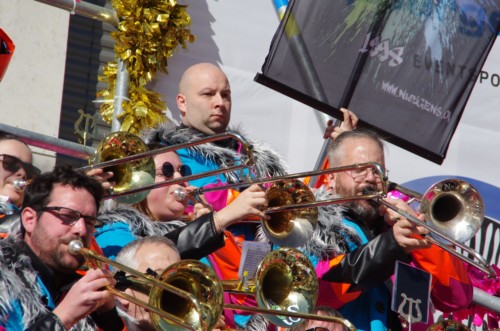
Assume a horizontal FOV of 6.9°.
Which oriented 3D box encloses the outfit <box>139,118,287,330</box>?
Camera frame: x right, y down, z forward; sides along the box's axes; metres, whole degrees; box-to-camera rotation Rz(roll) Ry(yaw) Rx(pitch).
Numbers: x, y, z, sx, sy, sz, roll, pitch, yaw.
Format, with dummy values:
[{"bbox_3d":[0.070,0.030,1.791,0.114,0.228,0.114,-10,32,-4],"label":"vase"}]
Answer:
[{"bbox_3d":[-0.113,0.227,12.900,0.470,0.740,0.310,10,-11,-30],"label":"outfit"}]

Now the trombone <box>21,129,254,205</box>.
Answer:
[{"bbox_3d":[-0.328,0.017,11.800,0.240,0.230,1.080,13,-18,-41],"label":"trombone"}]

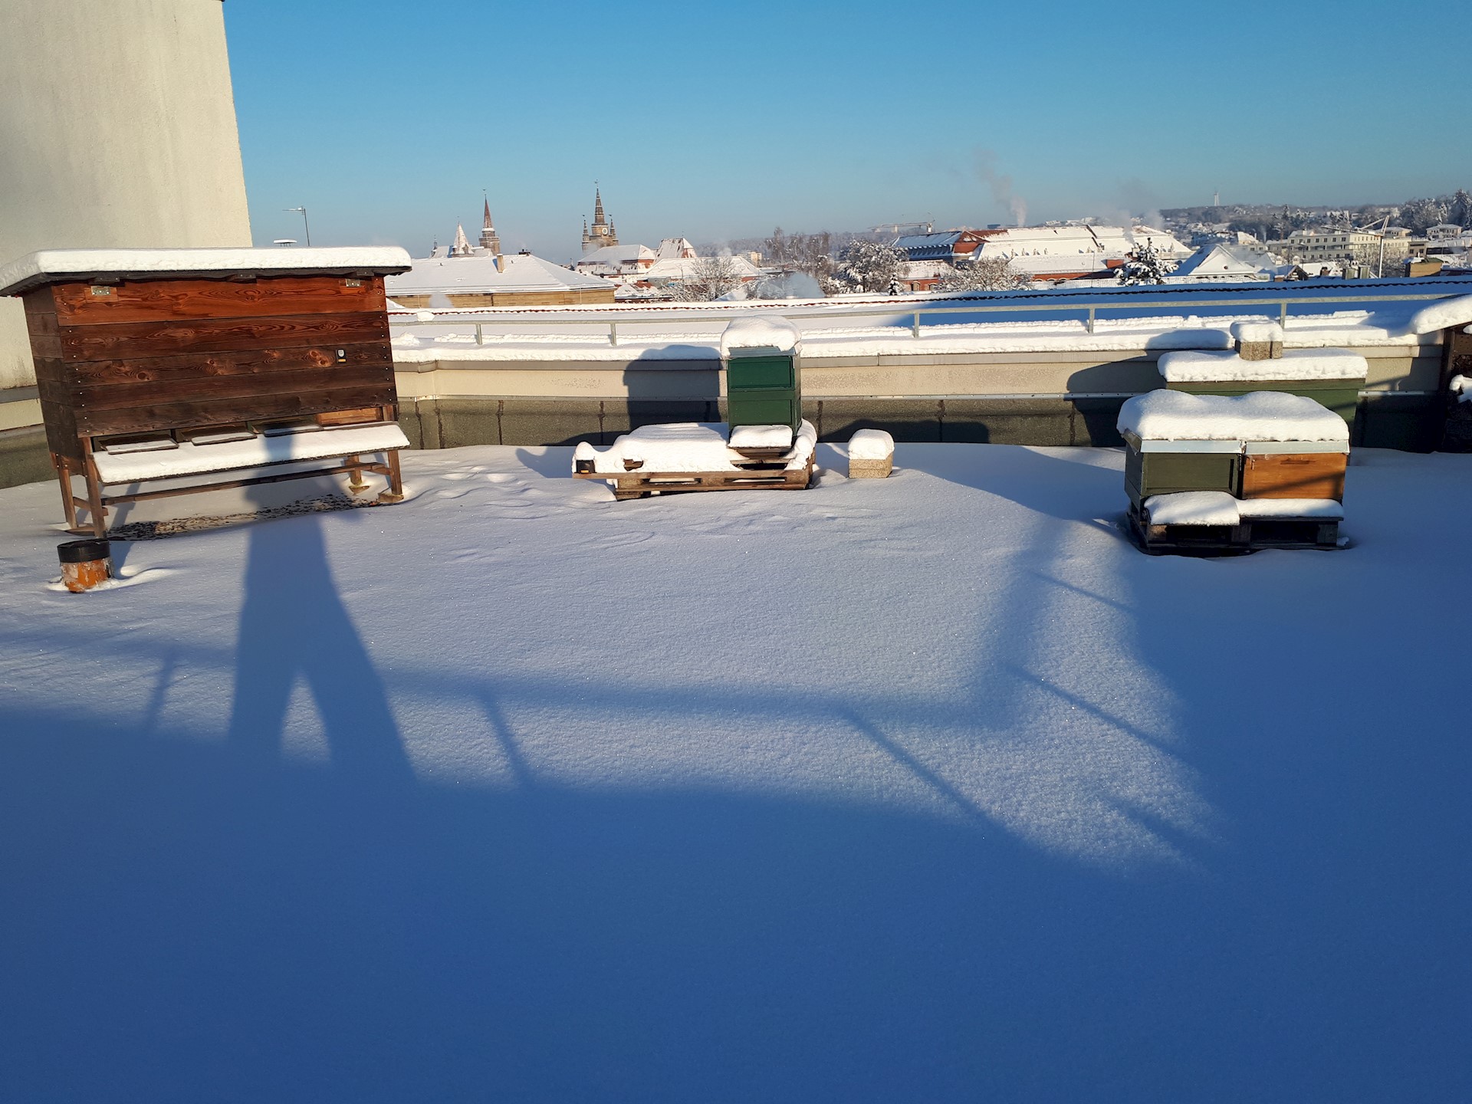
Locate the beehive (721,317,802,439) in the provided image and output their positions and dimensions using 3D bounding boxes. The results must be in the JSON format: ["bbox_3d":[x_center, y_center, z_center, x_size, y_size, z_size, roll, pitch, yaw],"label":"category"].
[{"bbox_3d":[0.181,-1.105,7.467,0.460,0.770,0.530,0,13,7],"label":"beehive"}]

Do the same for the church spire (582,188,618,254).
[{"bbox_3d":[-66.186,-161.538,560.000,13.000,31.500,13.000,-12,17,-37],"label":"church spire"}]

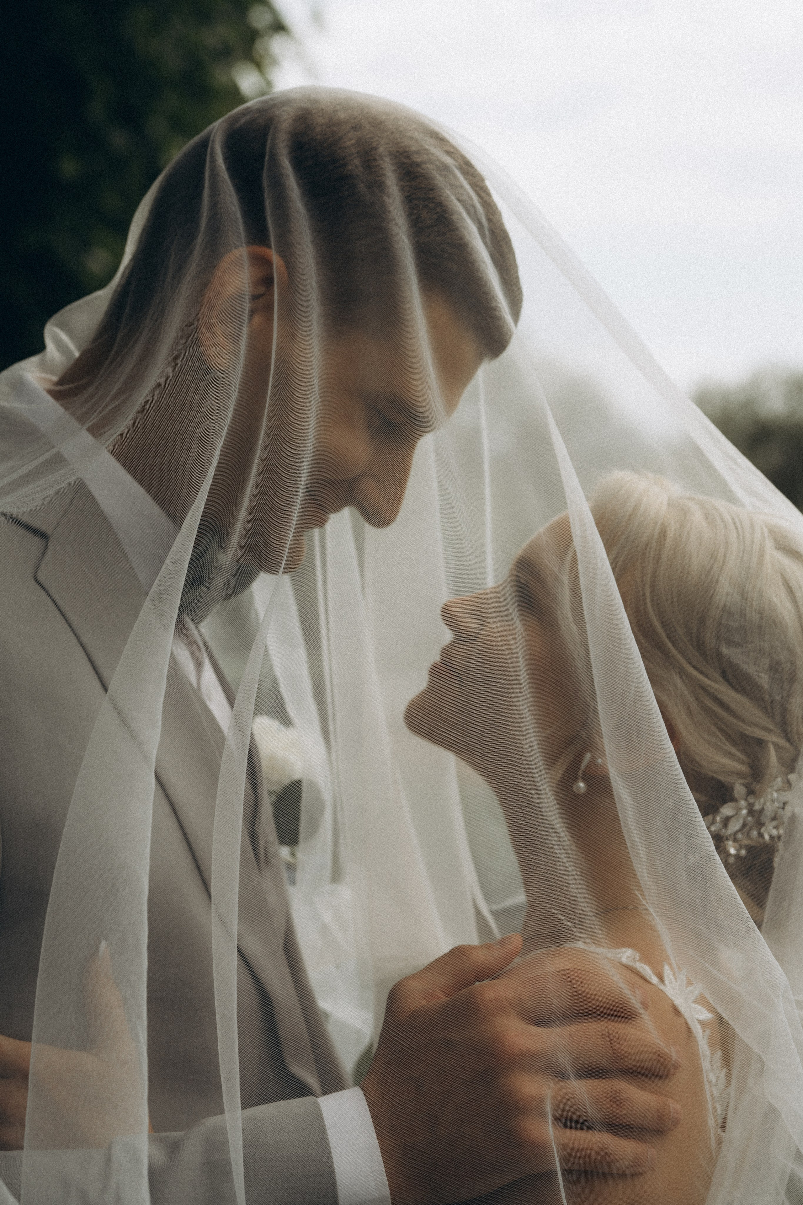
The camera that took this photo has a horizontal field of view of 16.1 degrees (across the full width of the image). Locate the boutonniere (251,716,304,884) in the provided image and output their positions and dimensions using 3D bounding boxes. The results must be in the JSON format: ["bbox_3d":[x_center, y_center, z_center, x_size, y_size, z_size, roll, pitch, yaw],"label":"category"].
[{"bbox_3d":[-0.069,0.118,1.700,0.042,0.104,0.062,-9,-2,15],"label":"boutonniere"}]

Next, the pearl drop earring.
[{"bbox_3d":[0.100,0.095,1.580,0.009,0.024,0.009,9,-2,17],"label":"pearl drop earring"}]

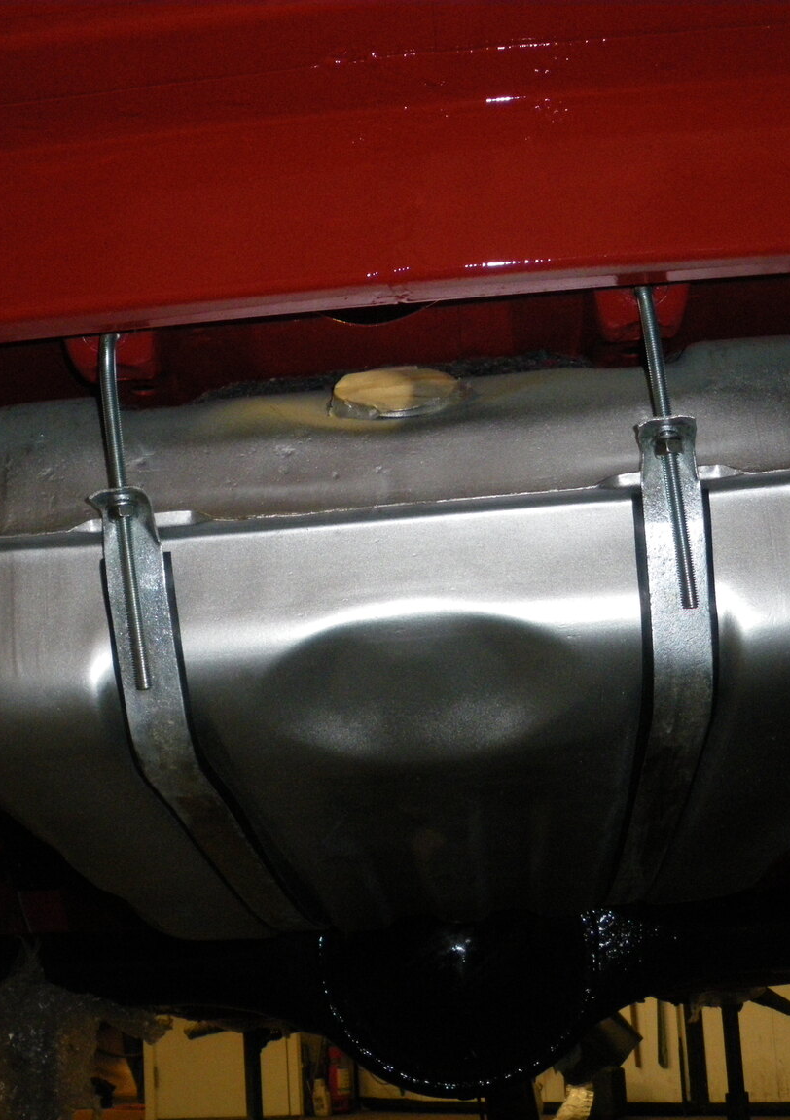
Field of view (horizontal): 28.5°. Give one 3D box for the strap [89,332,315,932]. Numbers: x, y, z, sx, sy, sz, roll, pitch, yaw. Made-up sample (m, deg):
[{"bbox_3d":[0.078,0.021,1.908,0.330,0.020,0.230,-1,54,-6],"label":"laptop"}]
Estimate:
[{"bbox_3d":[-0.151,0.095,1.317,0.056,0.325,0.630,-9,-23,1],"label":"strap"}]

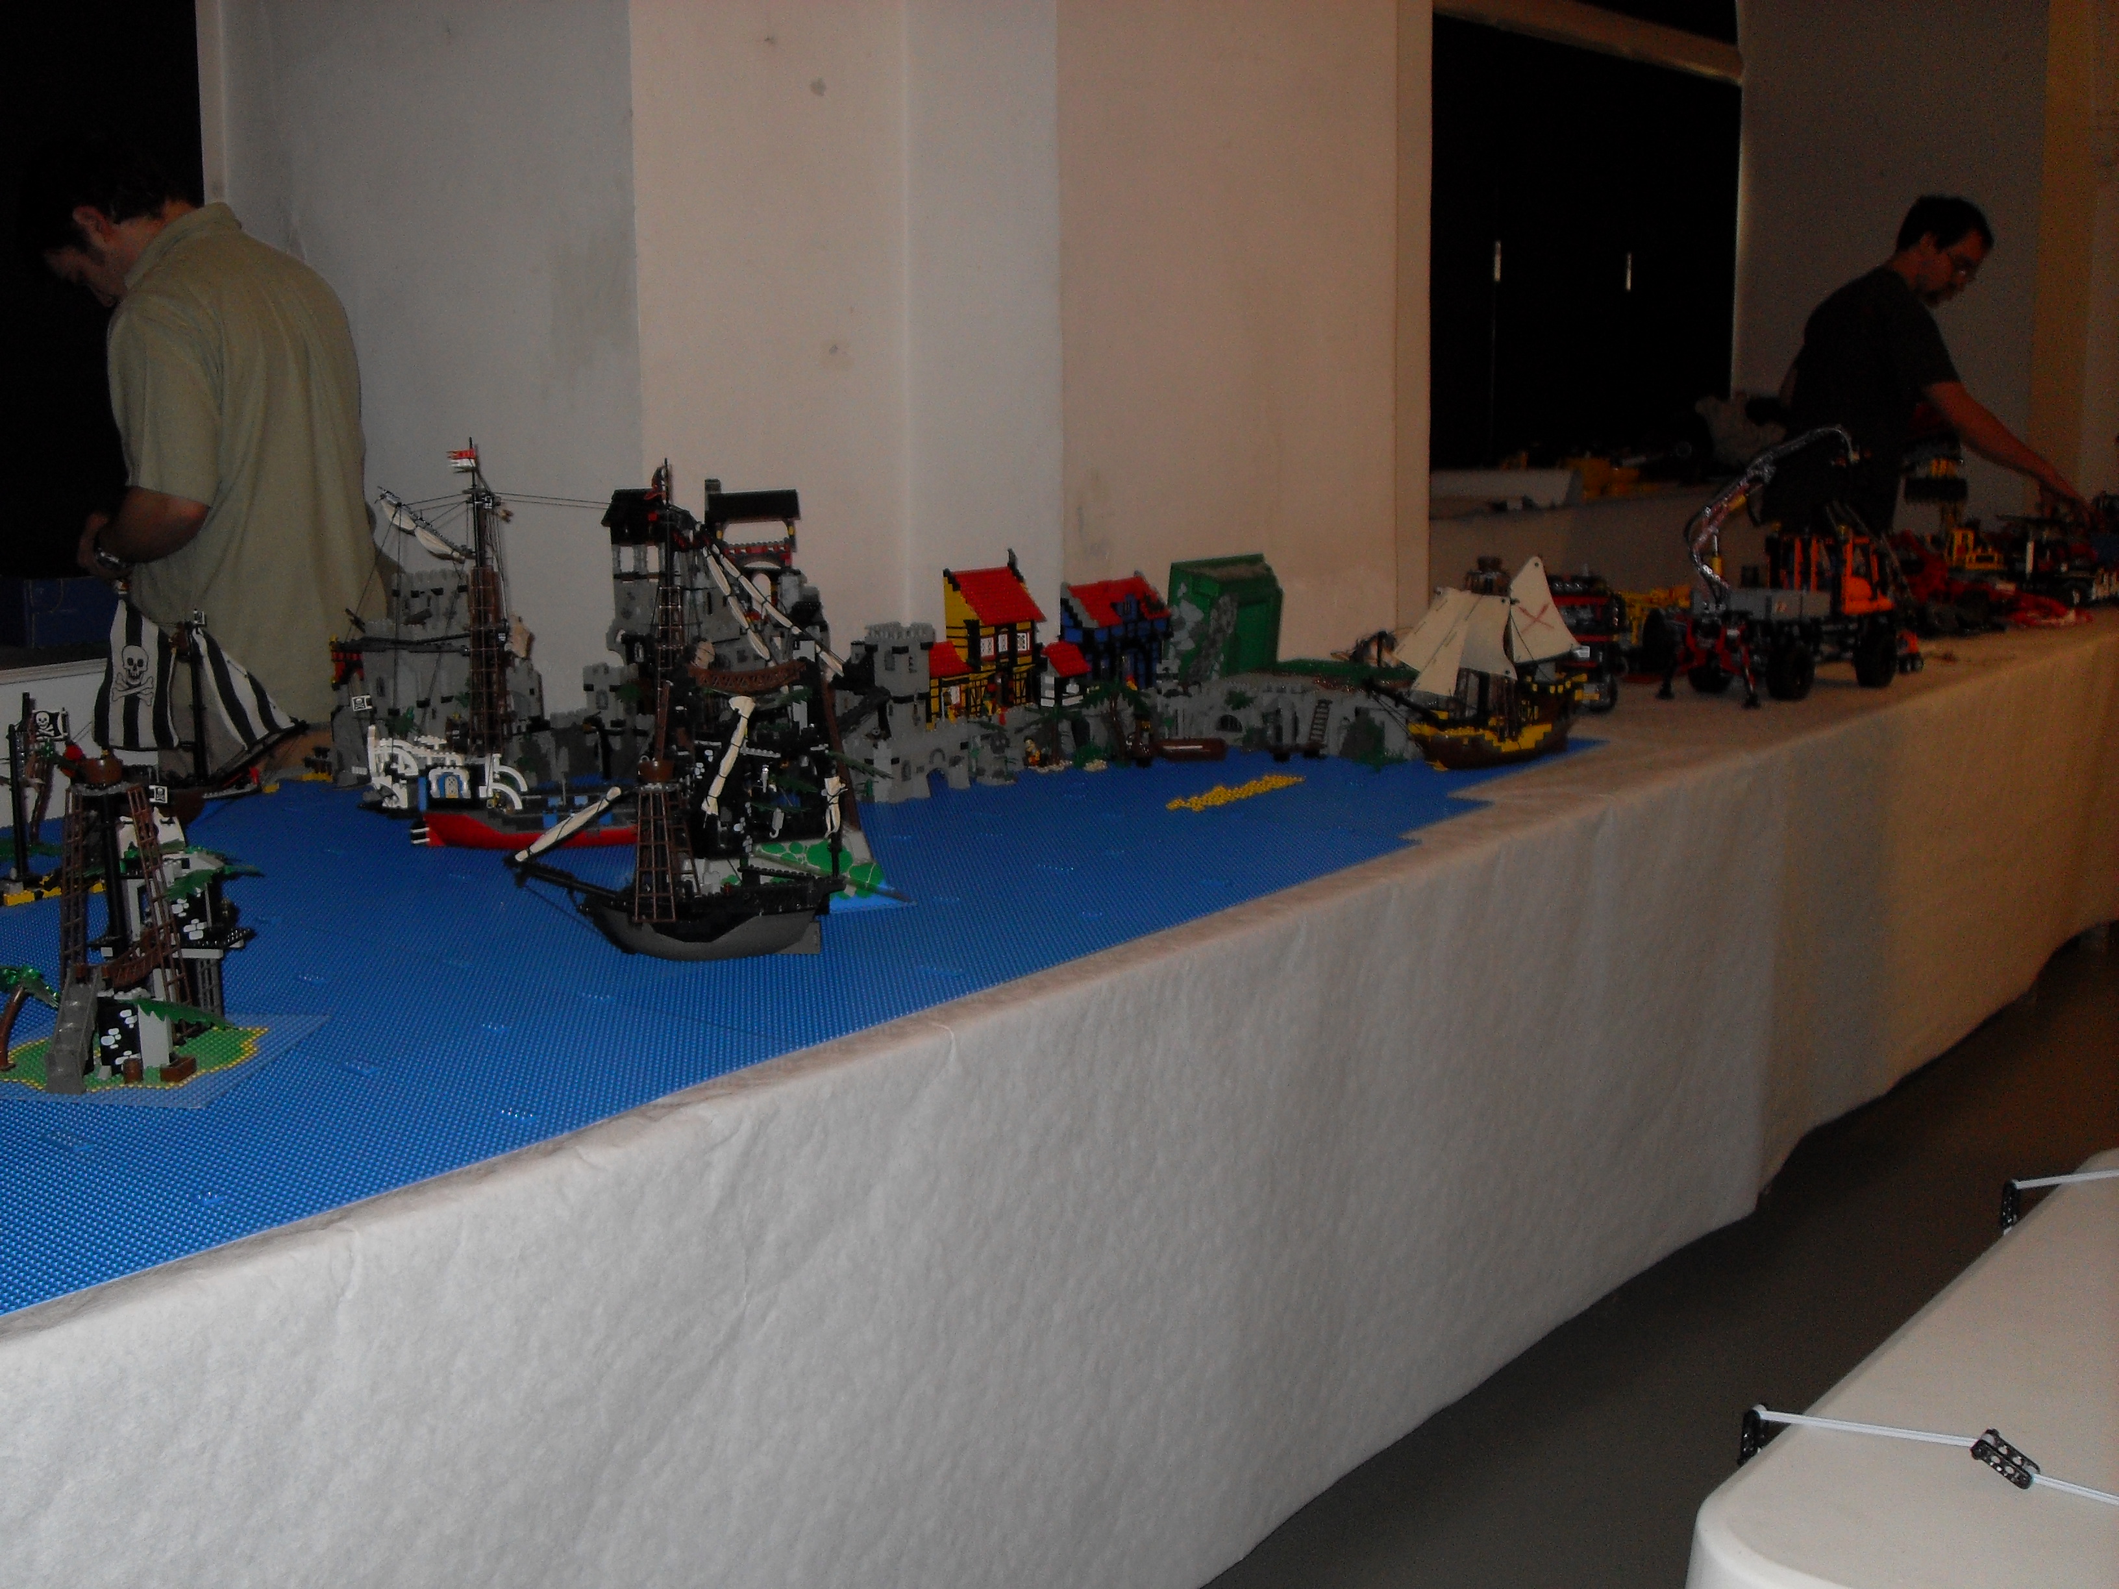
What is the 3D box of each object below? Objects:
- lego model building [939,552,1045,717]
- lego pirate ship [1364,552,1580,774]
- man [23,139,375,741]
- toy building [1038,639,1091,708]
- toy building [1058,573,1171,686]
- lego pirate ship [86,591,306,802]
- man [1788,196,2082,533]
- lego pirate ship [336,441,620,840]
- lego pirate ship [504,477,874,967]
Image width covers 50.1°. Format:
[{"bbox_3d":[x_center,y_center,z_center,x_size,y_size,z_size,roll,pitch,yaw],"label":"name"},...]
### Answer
[{"bbox_3d":[-0.094,-0.223,3.070,0.080,0.215,0.140,7,14,37],"label":"lego model building"},{"bbox_3d":[0.559,-0.177,3.026,0.350,0.280,0.160,-7,12,-27],"label":"lego pirate ship"},{"bbox_3d":[-1.229,-0.131,3.330,0.460,1.660,0.500,7,14,37],"label":"man"},{"bbox_3d":[0.007,-0.168,3.091,0.055,0.090,0.070,7,14,37],"label":"toy building"},{"bbox_3d":[0.081,-0.247,3.265,0.090,0.160,0.165,7,14,37],"label":"toy building"},{"bbox_3d":[-1.097,-0.109,2.842,0.290,0.295,0.140,-3,11,-8],"label":"lego pirate ship"},{"bbox_3d":[2.033,-0.599,5.394,0.680,1.640,0.500,-2,11,-3],"label":"man"},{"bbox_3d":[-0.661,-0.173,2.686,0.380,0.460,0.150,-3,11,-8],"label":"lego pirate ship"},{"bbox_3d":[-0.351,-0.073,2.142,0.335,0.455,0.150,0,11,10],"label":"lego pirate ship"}]

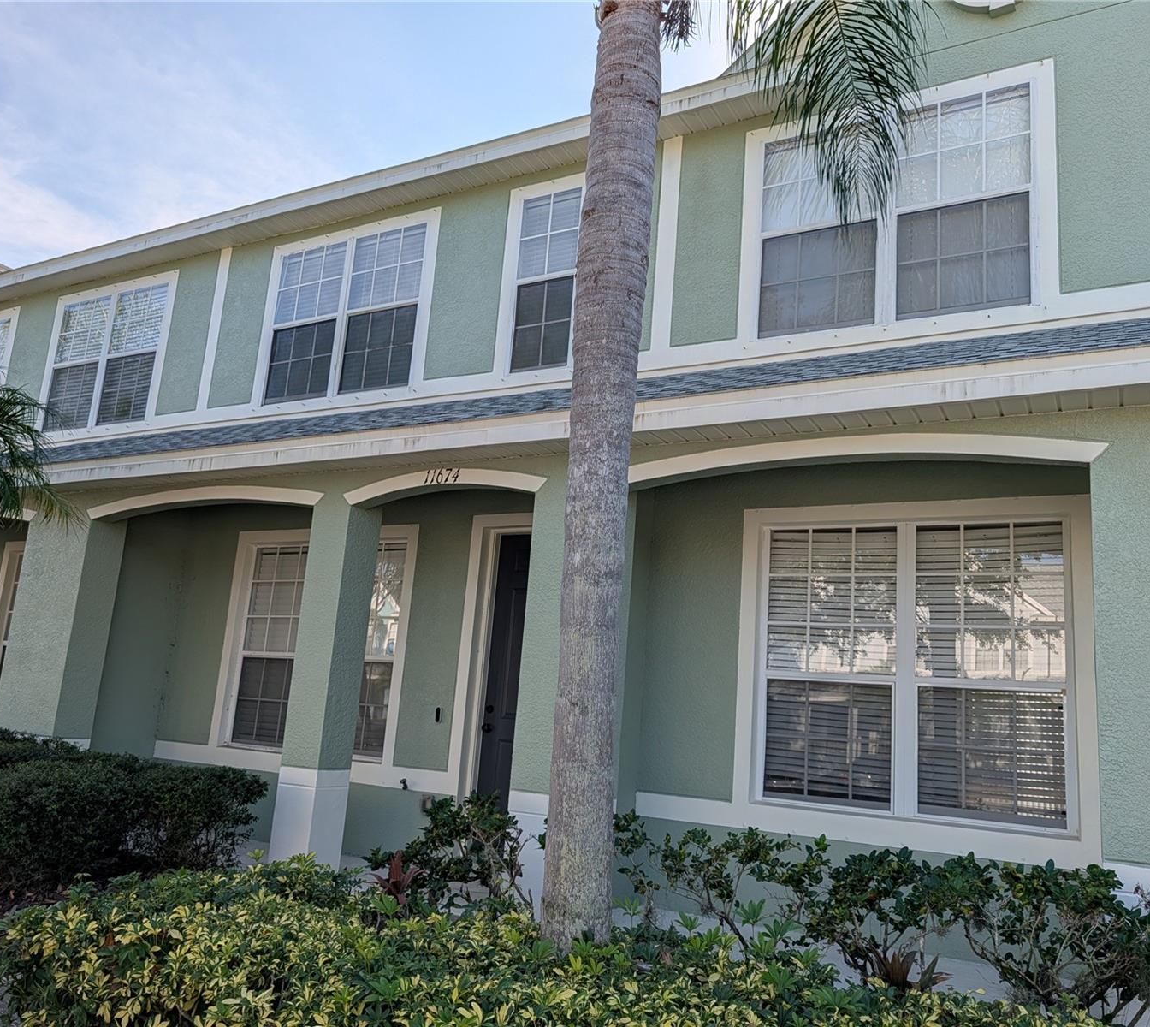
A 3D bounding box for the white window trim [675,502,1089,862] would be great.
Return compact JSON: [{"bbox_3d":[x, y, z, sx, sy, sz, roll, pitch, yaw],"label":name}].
[{"bbox_3d":[1.969,0.955,5.810,2.187,2.088,0.100,-3,-15,29],"label":"white window trim"}]

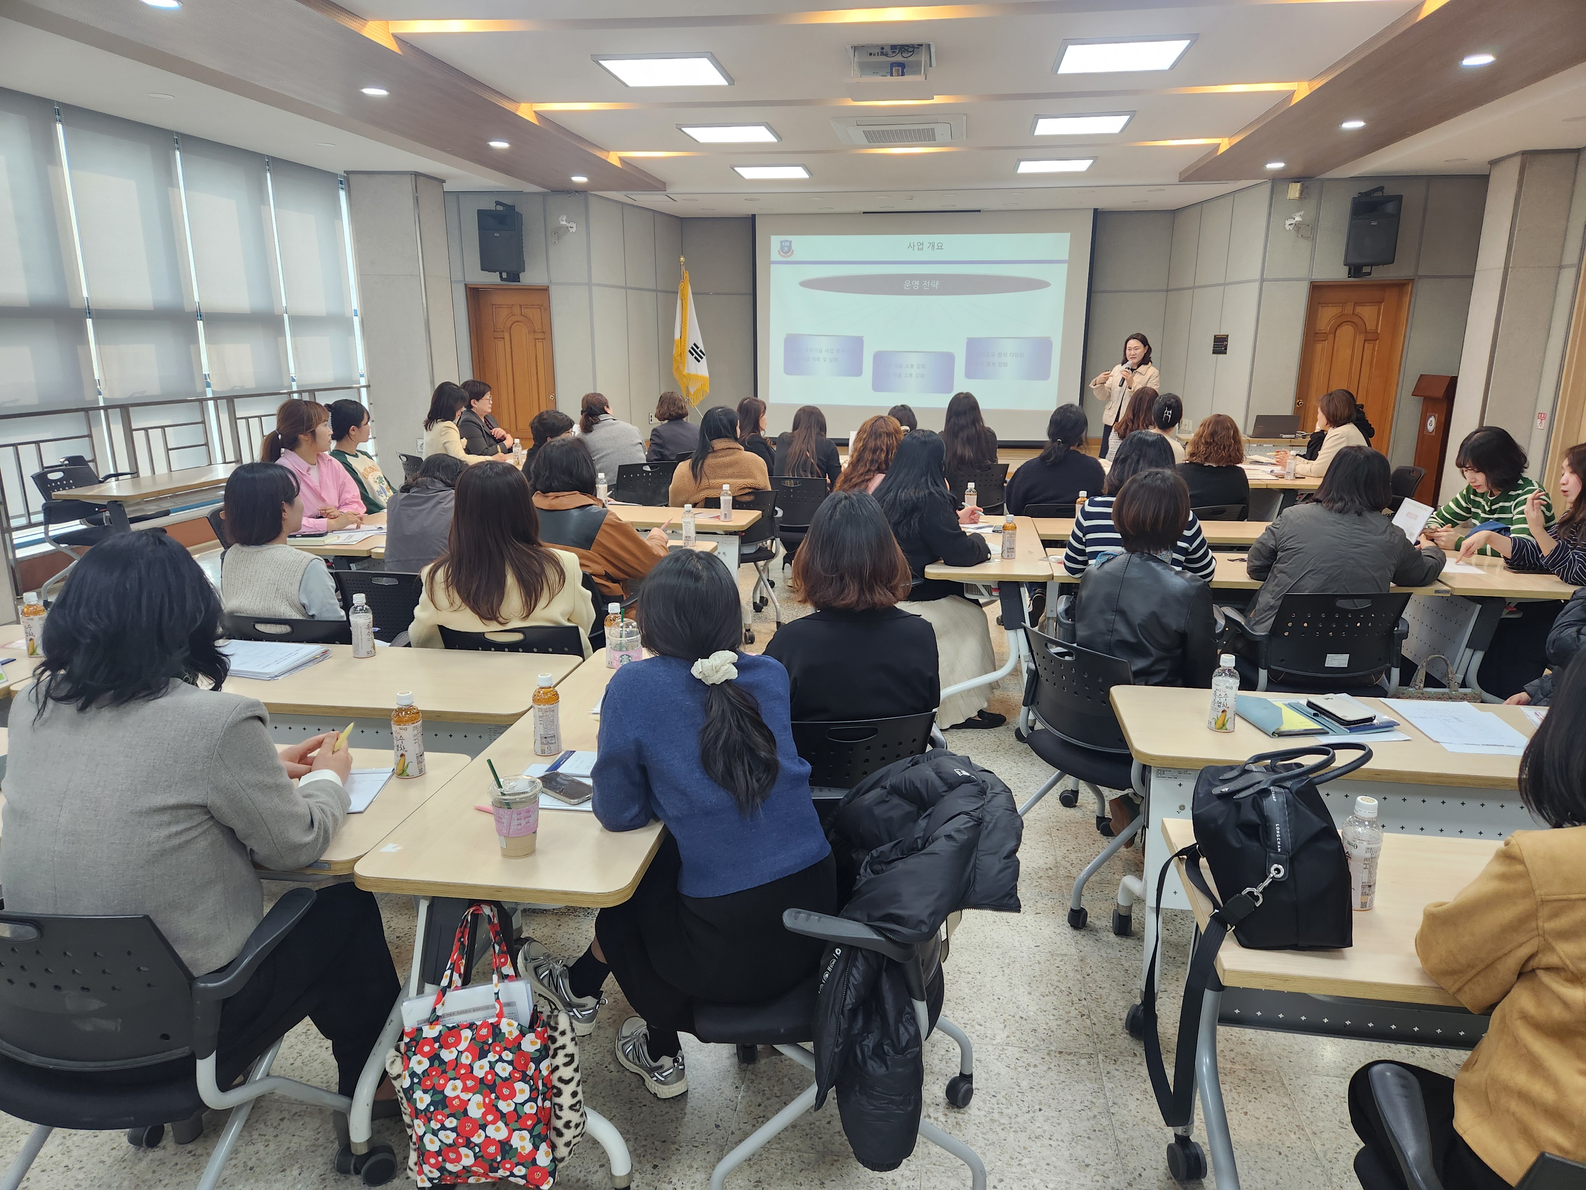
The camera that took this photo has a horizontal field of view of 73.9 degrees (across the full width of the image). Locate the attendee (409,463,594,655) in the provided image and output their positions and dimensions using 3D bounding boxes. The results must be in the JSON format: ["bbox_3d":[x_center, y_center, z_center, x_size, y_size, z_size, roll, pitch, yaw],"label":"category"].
[{"bbox_3d":[-0.866,0.179,3.576,0.560,1.220,0.740,1,15,4],"label":"attendee"}]

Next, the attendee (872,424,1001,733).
[{"bbox_3d":[0.639,-0.072,4.514,0.700,1.250,0.500,-4,14,-15],"label":"attendee"}]

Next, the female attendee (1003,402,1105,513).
[{"bbox_3d":[1.447,-0.386,5.727,0.520,1.260,0.750,4,15,16],"label":"female attendee"}]

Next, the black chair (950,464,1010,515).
[{"bbox_3d":[1.266,-0.520,7.276,0.560,0.830,0.580,2,14,9],"label":"black chair"}]

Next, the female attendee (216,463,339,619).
[{"bbox_3d":[-1.543,0.150,3.581,0.500,1.250,0.750,6,15,23],"label":"female attendee"}]

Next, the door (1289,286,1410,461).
[{"bbox_3d":[5.229,-1.901,9.937,0.908,2.012,0.100,2,15,6],"label":"door"}]

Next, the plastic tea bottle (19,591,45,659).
[{"bbox_3d":[-2.290,0.089,3.185,0.062,0.188,0.062,2,14,9],"label":"plastic tea bottle"}]

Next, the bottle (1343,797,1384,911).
[{"bbox_3d":[0.957,0.430,1.765,0.062,0.189,0.062,2,14,9],"label":"bottle"}]

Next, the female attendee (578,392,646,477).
[{"bbox_3d":[-1.204,-0.807,7.523,0.520,1.260,0.740,3,14,13],"label":"female attendee"}]

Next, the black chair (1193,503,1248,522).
[{"bbox_3d":[2.224,-0.155,5.893,0.580,0.800,0.580,-3,14,-12],"label":"black chair"}]

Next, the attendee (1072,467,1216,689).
[{"bbox_3d":[1.133,0.229,3.287,0.480,1.245,0.680,5,15,20],"label":"attendee"}]

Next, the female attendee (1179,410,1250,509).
[{"bbox_3d":[2.307,-0.440,6.134,0.470,1.240,0.720,-2,14,-7],"label":"female attendee"}]

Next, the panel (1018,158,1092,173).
[{"bbox_3d":[2.281,-3.739,9.211,0.645,0.035,0.645,2,14,8],"label":"panel"}]

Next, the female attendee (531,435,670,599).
[{"bbox_3d":[-0.868,-0.060,4.526,0.540,1.260,0.760,4,14,15],"label":"female attendee"}]

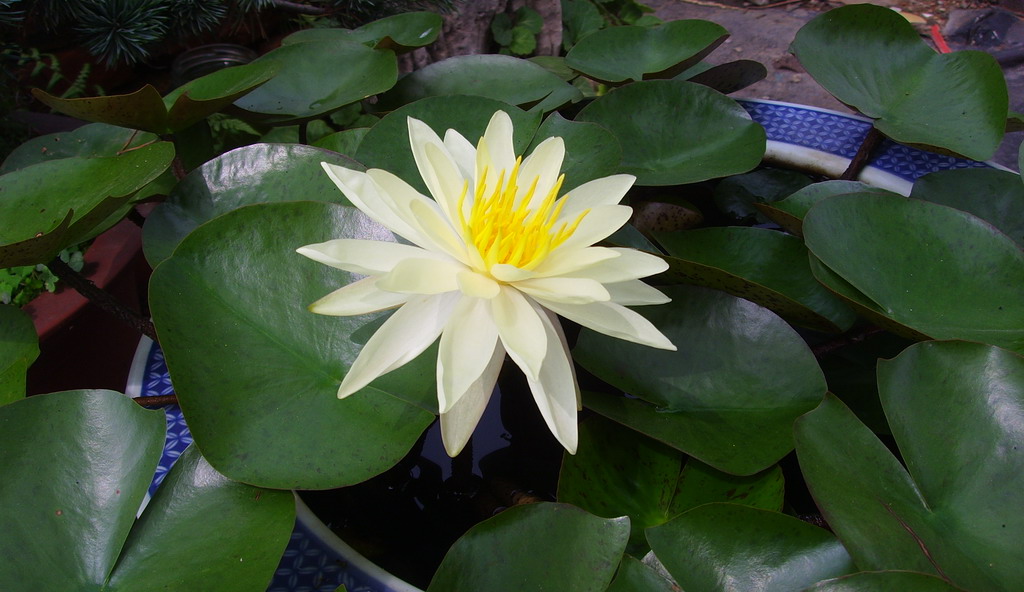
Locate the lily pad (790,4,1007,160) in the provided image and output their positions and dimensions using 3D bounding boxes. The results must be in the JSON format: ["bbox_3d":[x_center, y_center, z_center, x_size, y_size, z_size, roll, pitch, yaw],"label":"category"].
[{"bbox_3d":[0.208,-0.115,0.620,0.115,0.030,0.105,3,55,-5],"label":"lily pad"}]

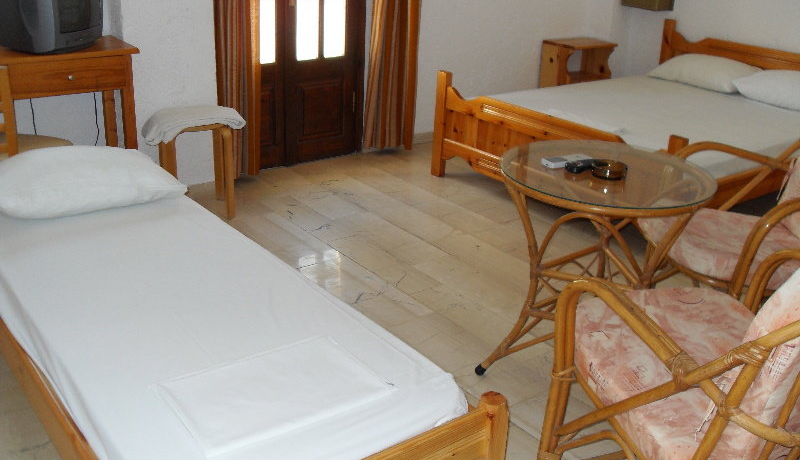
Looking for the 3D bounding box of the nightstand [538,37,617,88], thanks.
[{"bbox_3d":[1.218,-1.010,5.609,0.388,0.569,0.324,-11,26,-29],"label":"nightstand"}]

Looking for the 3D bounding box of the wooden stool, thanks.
[{"bbox_3d":[-0.966,-0.295,3.821,0.325,0.456,0.325,-8,25,-24],"label":"wooden stool"}]

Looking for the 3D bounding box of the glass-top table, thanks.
[{"bbox_3d":[0.632,0.144,2.612,0.660,0.696,0.680,2,23,-1],"label":"glass-top table"}]

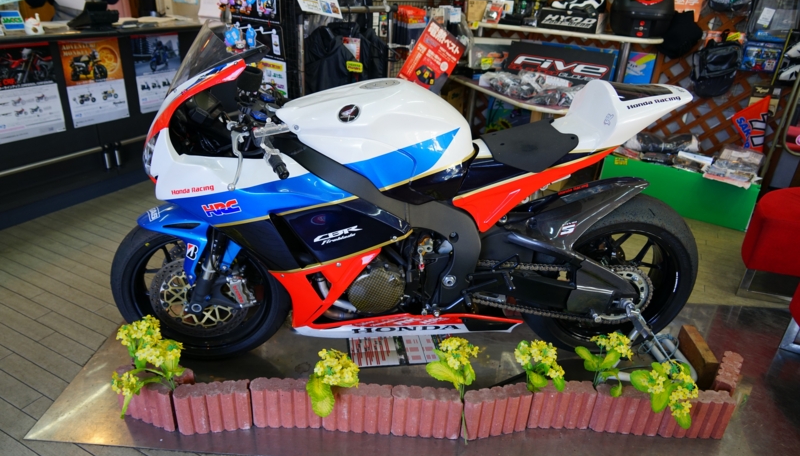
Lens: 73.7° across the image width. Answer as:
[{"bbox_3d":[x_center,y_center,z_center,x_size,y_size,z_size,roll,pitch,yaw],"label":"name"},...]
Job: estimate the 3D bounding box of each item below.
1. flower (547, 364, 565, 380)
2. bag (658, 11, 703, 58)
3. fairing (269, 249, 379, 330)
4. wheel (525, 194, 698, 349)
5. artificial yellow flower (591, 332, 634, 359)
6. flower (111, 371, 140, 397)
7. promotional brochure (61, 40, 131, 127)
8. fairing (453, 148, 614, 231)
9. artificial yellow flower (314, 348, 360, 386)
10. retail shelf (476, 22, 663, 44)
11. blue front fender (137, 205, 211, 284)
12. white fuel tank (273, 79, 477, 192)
[{"bbox_3d":[0.490,0.451,1.676,0.056,0.045,0.050,3,26,-1],"label":"flower"},{"bbox_3d":[1.843,-1.272,3.506,0.255,0.275,0.120,15,28,23],"label":"bag"},{"bbox_3d":[-0.235,0.191,1.684,0.330,0.305,0.125,2,26,-4],"label":"fairing"},{"bbox_3d":[0.729,0.170,1.915,0.649,0.649,0.195,2,26,-4],"label":"wheel"},{"bbox_3d":[0.670,0.370,1.682,0.128,0.068,0.080,3,26,-1],"label":"artificial yellow flower"},{"bbox_3d":[-0.818,0.466,1.589,0.087,0.060,0.070,3,26,-1],"label":"flower"},{"bbox_3d":[-1.692,-0.814,2.975,0.008,0.455,0.347,15,28,23],"label":"promotional brochure"},{"bbox_3d":[0.406,-0.115,1.655,0.490,0.260,0.120,-1,26,-9],"label":"fairing"},{"bbox_3d":[-0.195,0.428,1.635,0.130,0.105,0.110,2,26,-4],"label":"artificial yellow flower"},{"bbox_3d":[1.210,-1.417,3.834,1.270,0.045,0.350,15,28,23],"label":"retail shelf"},{"bbox_3d":[-0.661,0.029,1.757,0.340,0.240,0.190,1,26,-5],"label":"blue front fender"},{"bbox_3d":[-0.068,-0.310,1.641,0.585,0.295,0.360,2,26,-4],"label":"white fuel tank"}]

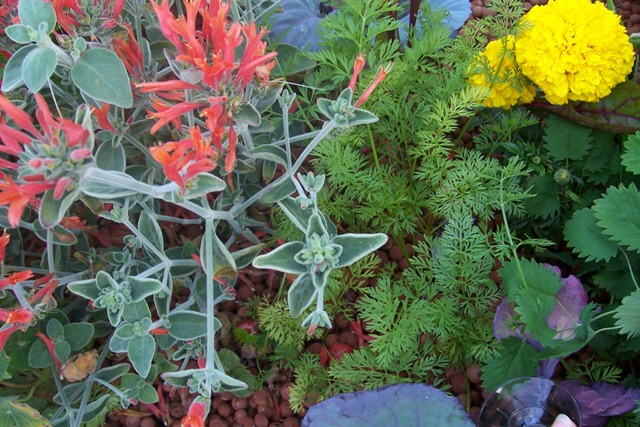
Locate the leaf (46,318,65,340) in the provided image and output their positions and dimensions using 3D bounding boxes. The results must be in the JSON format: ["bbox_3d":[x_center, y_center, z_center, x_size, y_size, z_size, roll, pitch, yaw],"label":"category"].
[{"bbox_3d":[-0.244,0.107,0.556,0.015,0.006,0.022,-19,85,-6],"label":"leaf"}]

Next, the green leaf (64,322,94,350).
[{"bbox_3d":[-0.217,0.111,0.546,0.028,0.006,0.024,-19,67,-8],"label":"green leaf"}]

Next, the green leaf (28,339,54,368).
[{"bbox_3d":[-0.276,0.139,0.600,0.034,0.008,0.026,-41,81,-8],"label":"green leaf"}]

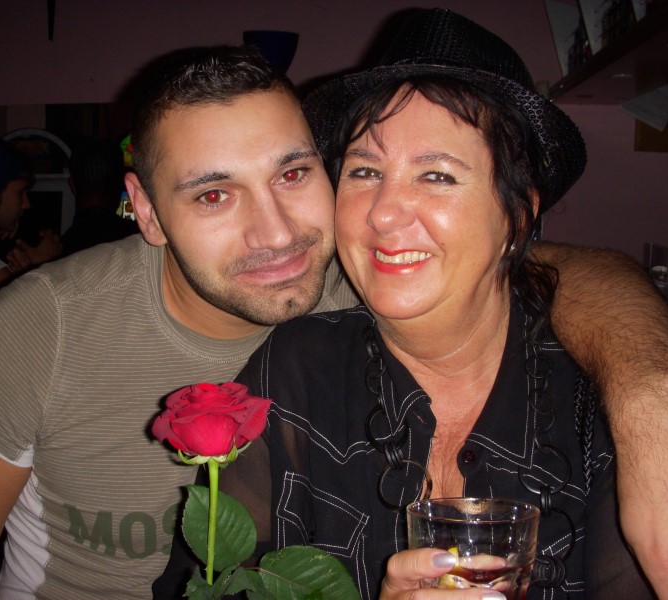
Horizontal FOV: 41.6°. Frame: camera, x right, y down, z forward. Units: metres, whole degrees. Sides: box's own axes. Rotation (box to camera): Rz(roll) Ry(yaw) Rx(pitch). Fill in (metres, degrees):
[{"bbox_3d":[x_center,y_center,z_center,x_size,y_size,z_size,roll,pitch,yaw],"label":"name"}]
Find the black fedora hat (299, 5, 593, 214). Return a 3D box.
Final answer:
[{"bbox_3d":[0.104,-0.178,0.781,0.248,0.118,0.280,6,-18,21],"label":"black fedora hat"}]

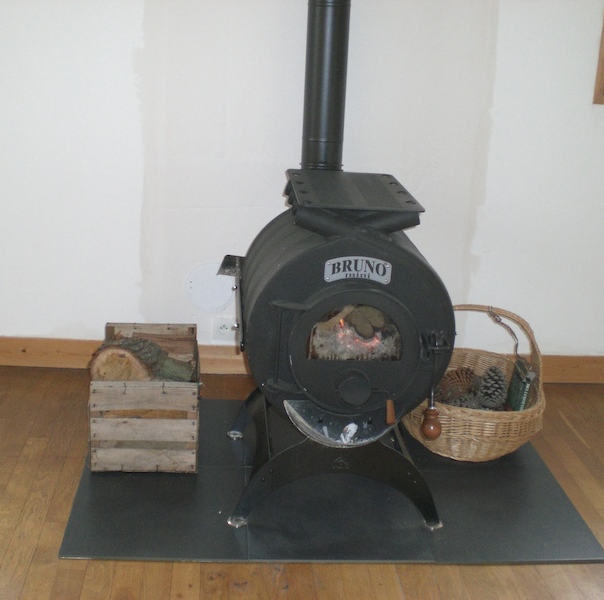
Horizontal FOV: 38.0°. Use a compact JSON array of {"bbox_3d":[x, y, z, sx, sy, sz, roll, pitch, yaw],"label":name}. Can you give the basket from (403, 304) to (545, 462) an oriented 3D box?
[{"bbox_3d":[0.558,0.222,2.762,0.477,0.434,0.452,2,18,-6],"label":"basket"}]

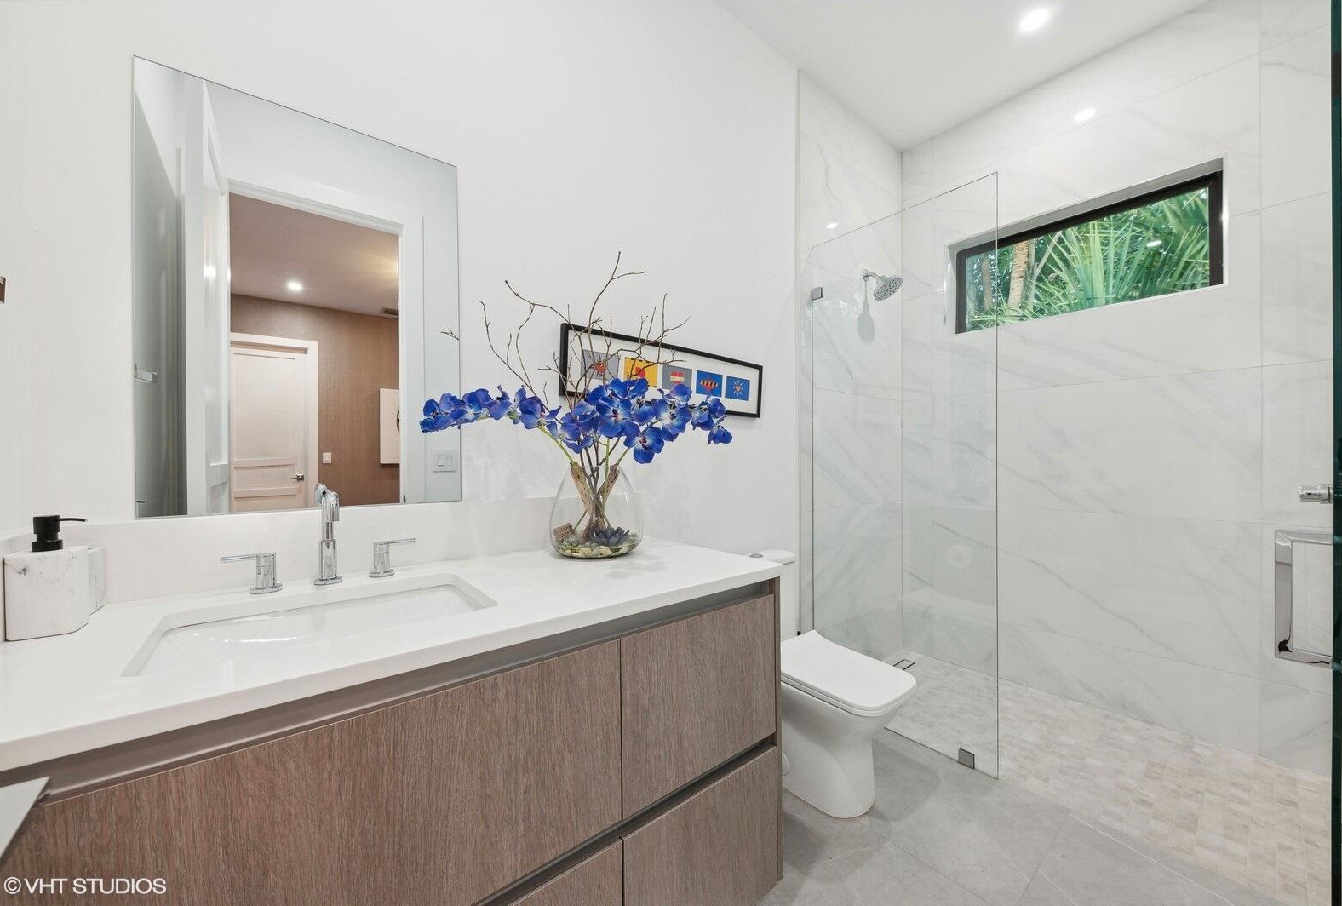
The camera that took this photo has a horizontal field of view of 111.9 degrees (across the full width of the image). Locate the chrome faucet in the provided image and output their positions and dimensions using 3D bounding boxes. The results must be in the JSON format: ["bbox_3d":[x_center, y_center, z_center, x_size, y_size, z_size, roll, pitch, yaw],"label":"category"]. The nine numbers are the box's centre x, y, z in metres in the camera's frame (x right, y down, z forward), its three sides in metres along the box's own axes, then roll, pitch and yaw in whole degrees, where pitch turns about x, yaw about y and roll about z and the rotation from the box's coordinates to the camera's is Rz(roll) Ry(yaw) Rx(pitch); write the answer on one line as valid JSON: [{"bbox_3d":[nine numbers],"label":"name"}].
[{"bbox_3d":[-0.711,0.180,0.946,0.050,0.203,0.178,1,-1,-39],"label":"chrome faucet"}]

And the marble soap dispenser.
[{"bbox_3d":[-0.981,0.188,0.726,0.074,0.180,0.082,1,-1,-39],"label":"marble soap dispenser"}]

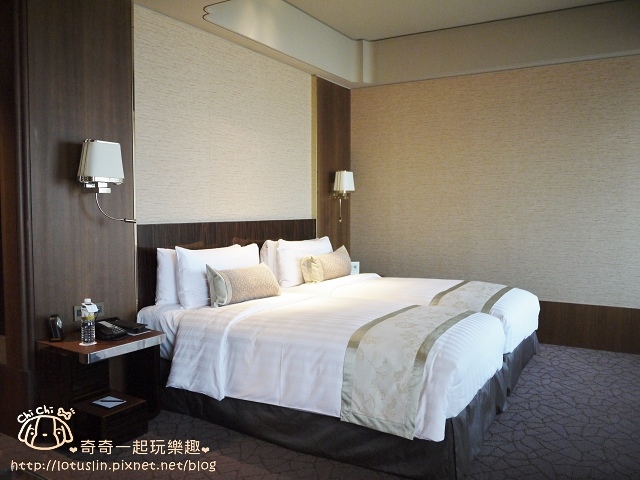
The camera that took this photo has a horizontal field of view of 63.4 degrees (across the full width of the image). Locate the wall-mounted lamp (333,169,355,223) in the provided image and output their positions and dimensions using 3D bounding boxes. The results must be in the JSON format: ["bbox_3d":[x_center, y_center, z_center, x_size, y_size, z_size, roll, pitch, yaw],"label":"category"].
[{"bbox_3d":[0.229,-0.435,5.246,0.178,0.510,0.225,3,5,31],"label":"wall-mounted lamp"}]

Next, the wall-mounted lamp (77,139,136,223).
[{"bbox_3d":[-1.204,-0.319,2.901,0.195,0.445,0.280,3,5,31],"label":"wall-mounted lamp"}]

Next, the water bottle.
[{"bbox_3d":[-1.188,0.421,2.668,0.071,0.230,0.071,3,5,31],"label":"water bottle"}]

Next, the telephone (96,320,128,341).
[{"bbox_3d":[-1.165,0.494,2.847,0.200,0.066,0.148,4,5,39],"label":"telephone"}]

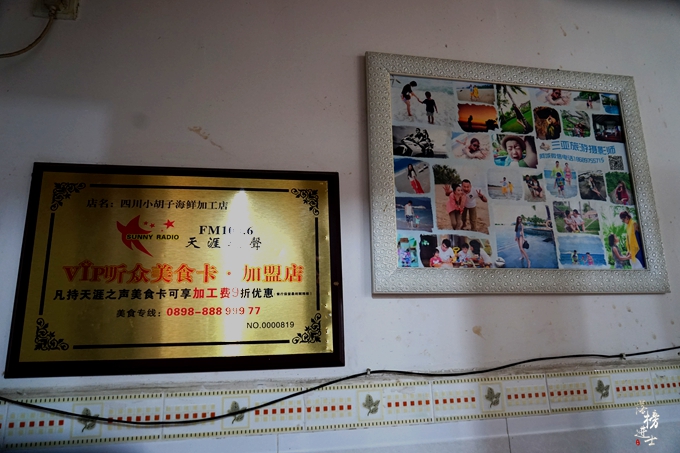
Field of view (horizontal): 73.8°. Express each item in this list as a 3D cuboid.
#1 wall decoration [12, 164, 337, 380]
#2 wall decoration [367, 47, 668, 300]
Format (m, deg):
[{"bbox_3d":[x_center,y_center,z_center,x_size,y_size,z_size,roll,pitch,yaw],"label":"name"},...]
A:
[{"bbox_3d":[-0.285,0.073,0.864,0.588,0.391,0.022,1,-13,-10],"label":"wall decoration"},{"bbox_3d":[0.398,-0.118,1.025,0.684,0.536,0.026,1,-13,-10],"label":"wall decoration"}]

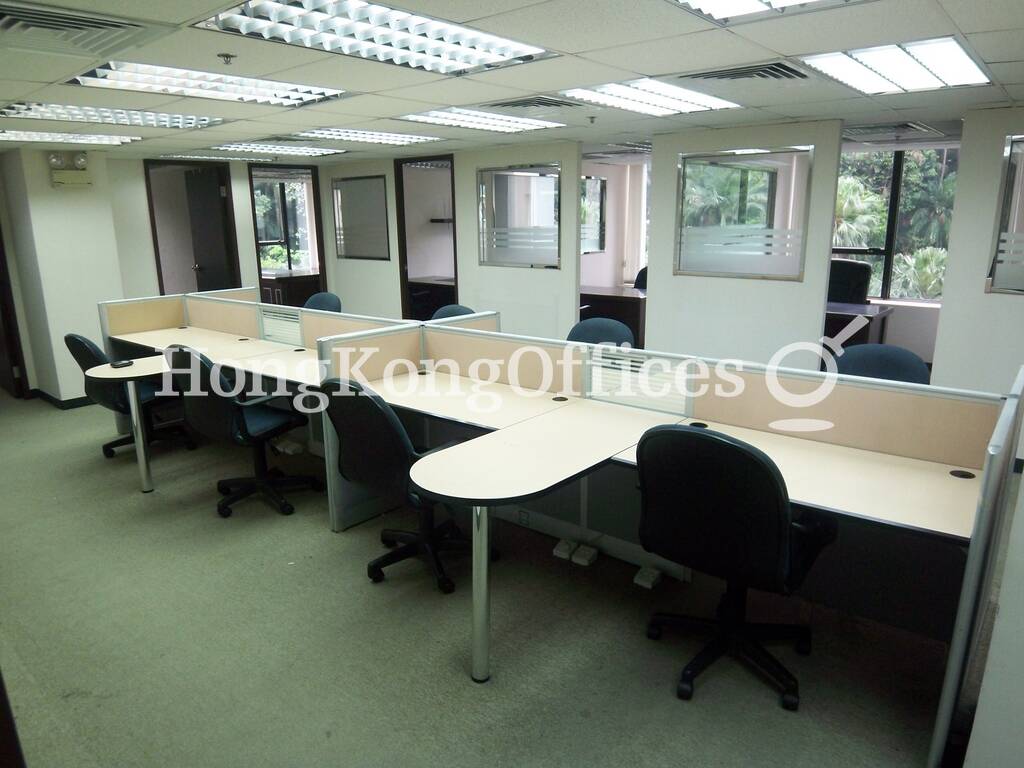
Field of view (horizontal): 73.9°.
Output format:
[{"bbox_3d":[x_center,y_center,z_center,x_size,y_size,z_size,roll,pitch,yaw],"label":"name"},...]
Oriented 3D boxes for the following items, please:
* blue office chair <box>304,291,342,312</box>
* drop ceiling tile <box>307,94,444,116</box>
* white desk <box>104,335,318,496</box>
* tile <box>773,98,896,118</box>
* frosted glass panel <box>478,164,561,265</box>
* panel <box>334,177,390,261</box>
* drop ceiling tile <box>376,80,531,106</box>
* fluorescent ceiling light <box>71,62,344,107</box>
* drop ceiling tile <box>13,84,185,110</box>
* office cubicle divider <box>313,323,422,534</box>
[{"bbox_3d":[-1.874,-0.317,6.017,0.600,0.950,0.640,11,18,39],"label":"blue office chair"},{"bbox_3d":[-0.745,-1.540,3.787,0.600,0.018,0.600,11,18,39],"label":"drop ceiling tile"},{"bbox_3d":[-1.961,0.202,4.353,2.729,0.750,1.177,10,18,38],"label":"white desk"},{"bbox_3d":[1.808,-1.611,3.951,0.600,0.025,0.600,11,18,39],"label":"tile"},{"bbox_3d":[0.056,-1.527,6.267,0.984,0.897,0.060,11,18,39],"label":"frosted glass panel"},{"bbox_3d":[-1.713,-1.870,7.713,0.954,0.909,0.060,11,18,39],"label":"panel"},{"bbox_3d":[-0.275,-1.446,3.361,0.600,0.025,0.600,11,18,39],"label":"drop ceiling tile"},{"bbox_3d":[-1.333,-1.390,3.104,0.600,0.090,1.200,11,18,39],"label":"fluorescent ceiling light"},{"bbox_3d":[-1.959,-1.369,3.244,0.600,0.025,0.600,11,18,39],"label":"drop ceiling tile"},{"bbox_3d":[-0.709,0.217,3.674,0.050,1.000,0.650,10,18,38],"label":"office cubicle divider"}]

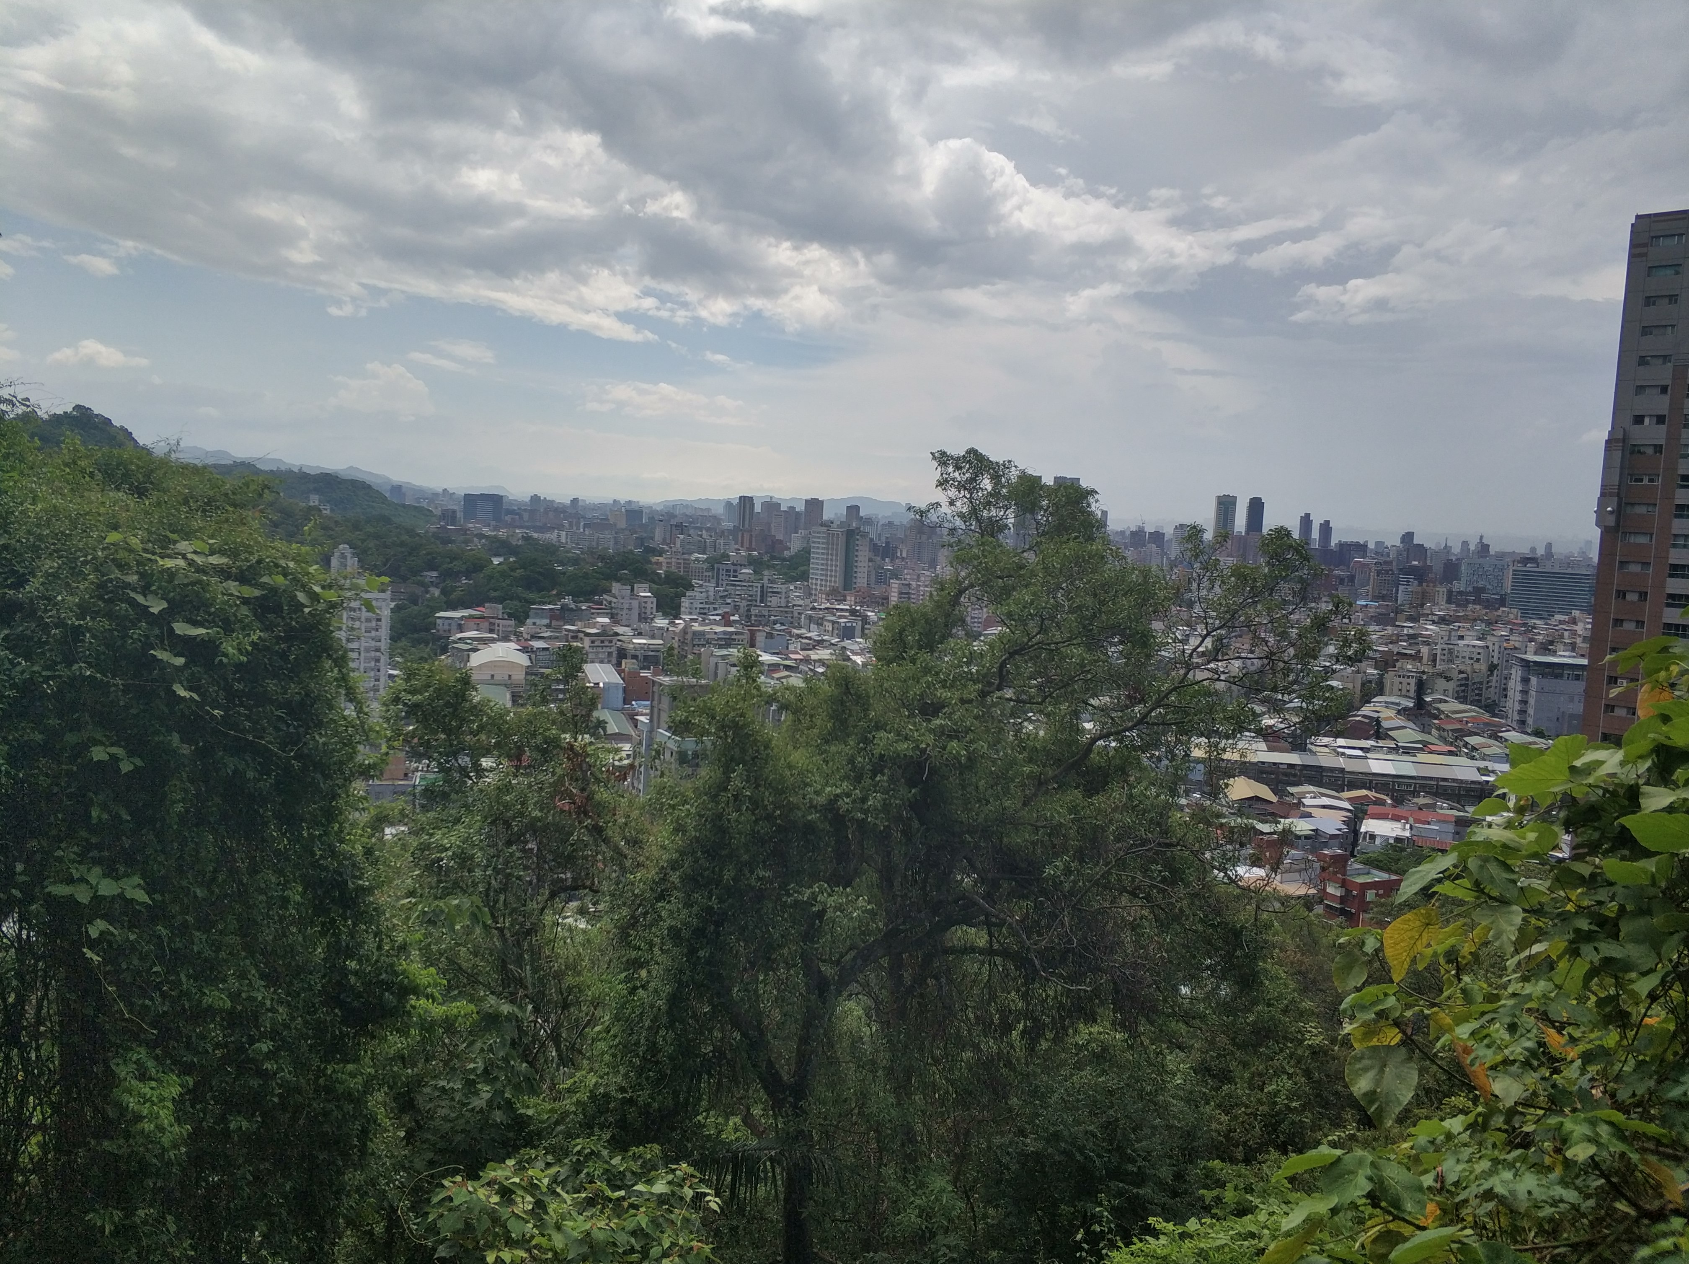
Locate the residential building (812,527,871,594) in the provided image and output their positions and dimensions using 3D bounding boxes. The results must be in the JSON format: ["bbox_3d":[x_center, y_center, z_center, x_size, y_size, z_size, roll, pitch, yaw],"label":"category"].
[{"bbox_3d":[-3.820,-46.030,945.000,29.700,56.650,27.000,7,7,38],"label":"residential building"}]

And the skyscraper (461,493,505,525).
[{"bbox_3d":[-588.180,-196.790,2150.000,61.590,53.740,32.000,2,6,-12],"label":"skyscraper"}]

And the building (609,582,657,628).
[{"bbox_3d":[-119.150,-12.640,740.000,21.940,29.620,16.000,0,6,-25],"label":"building"}]

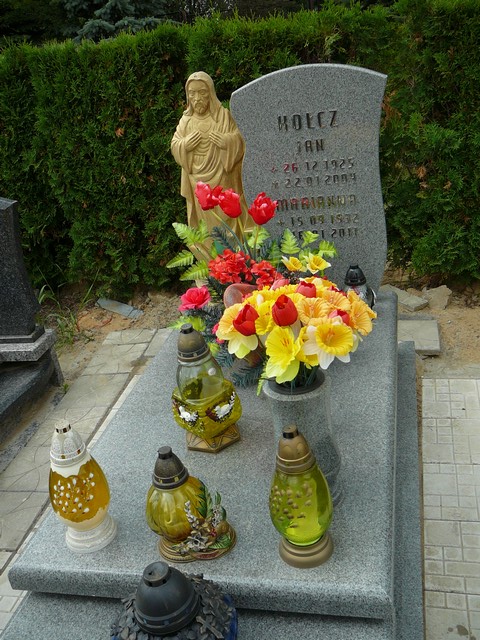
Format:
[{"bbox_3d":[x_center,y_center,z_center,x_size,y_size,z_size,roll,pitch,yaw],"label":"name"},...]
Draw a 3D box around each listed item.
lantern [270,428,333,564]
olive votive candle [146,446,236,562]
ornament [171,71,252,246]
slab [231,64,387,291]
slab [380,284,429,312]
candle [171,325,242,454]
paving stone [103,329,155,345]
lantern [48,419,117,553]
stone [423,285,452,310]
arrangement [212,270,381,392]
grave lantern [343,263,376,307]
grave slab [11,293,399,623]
[{"bbox_3d":[0.120,0.355,1.329,0.127,0.325,0.127,-2,26,15],"label":"lantern"},{"bbox_3d":[-0.121,0.384,1.401,0.176,0.274,0.133,5,29,29],"label":"olive votive candle"},{"bbox_3d":[-0.073,-0.423,2.378,0.270,0.885,0.191,-2,26,15],"label":"ornament"},{"bbox_3d":[0.281,-0.479,2.398,0.551,0.864,0.080,-2,26,15],"label":"slab"},{"bbox_3d":[0.853,-0.110,3.421,0.102,0.045,0.337,-18,26,-18],"label":"slab"},{"bbox_3d":[-0.106,0.165,1.752,0.180,0.355,0.175,-12,25,-2],"label":"candle"},{"bbox_3d":[-0.545,0.106,3.252,0.249,0.048,0.143,-3,27,16],"label":"paving stone"},{"bbox_3d":[-0.373,0.372,1.464,0.127,0.325,0.127,-2,26,15],"label":"lantern"},{"bbox_3d":[0.892,-0.113,2.912,0.133,0.074,0.170,-7,26,7],"label":"stone"},{"bbox_3d":[0.115,0.021,1.398,0.350,0.249,0.297,-9,25,2],"label":"arrangement"},{"bbox_3d":[0.402,-0.095,2.263,0.119,0.210,0.119,-7,26,7],"label":"grave lantern"},{"bbox_3d":[0.049,0.261,2.015,0.855,0.067,1.473,-2,26,15],"label":"grave slab"}]

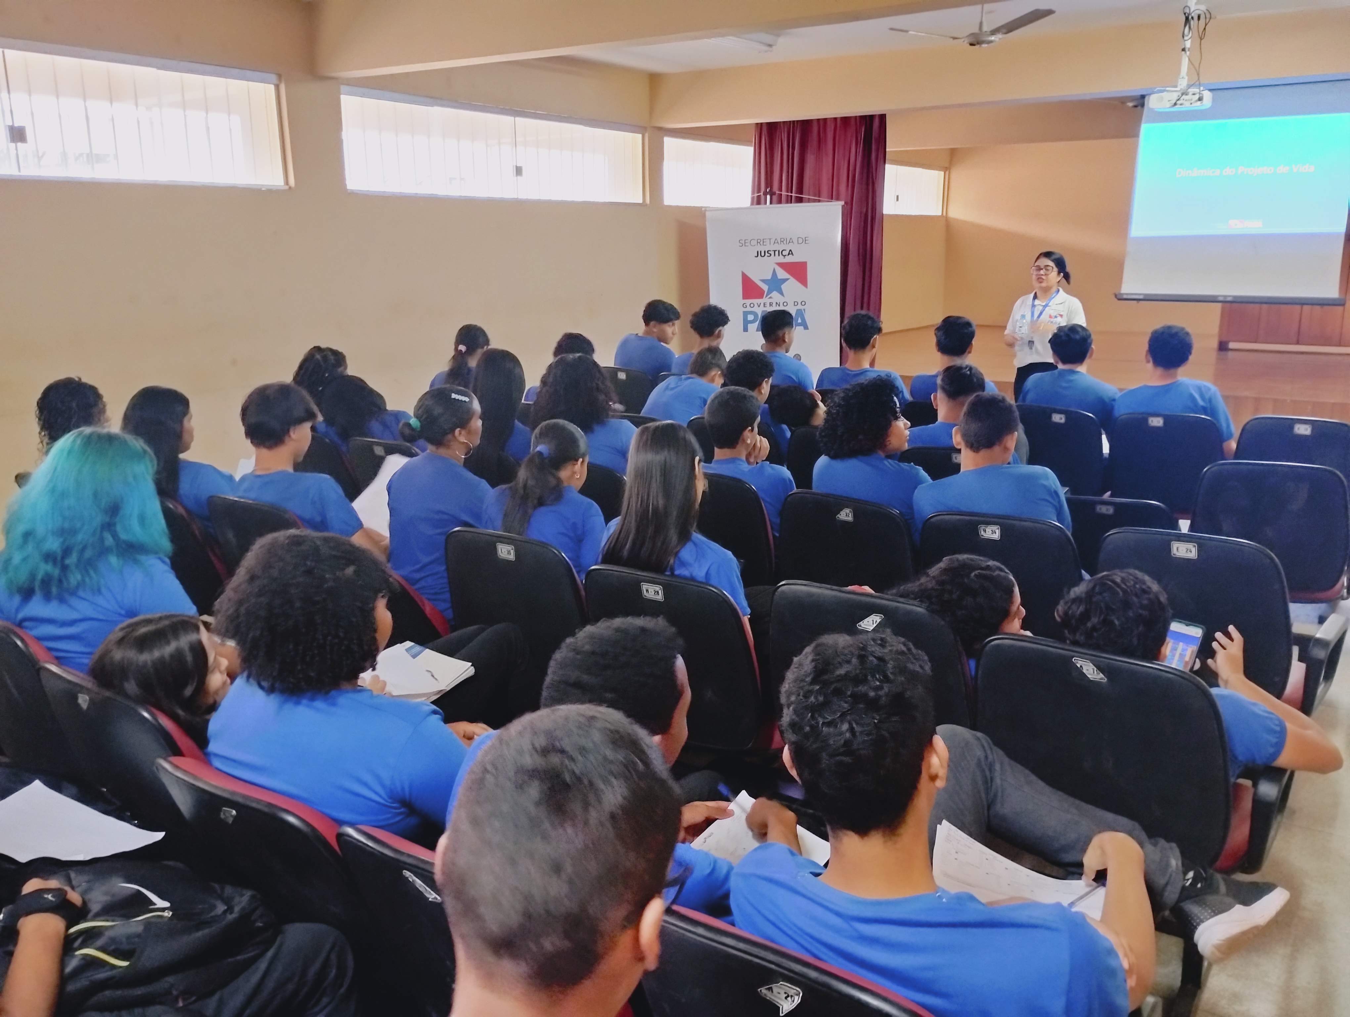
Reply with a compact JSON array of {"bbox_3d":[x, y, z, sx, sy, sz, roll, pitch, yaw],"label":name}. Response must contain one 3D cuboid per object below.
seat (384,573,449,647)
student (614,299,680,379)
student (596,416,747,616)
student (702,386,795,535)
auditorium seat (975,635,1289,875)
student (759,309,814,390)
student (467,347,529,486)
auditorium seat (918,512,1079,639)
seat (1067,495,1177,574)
[{"bbox_3d":[-0.755,0.405,3.626,0.560,0.870,0.620,8,16,31],"label":"seat"},{"bbox_3d":[-0.067,-0.720,7.272,0.480,1.320,0.740,10,17,38],"label":"student"},{"bbox_3d":[0.210,0.318,3.181,0.460,1.235,0.740,8,16,31],"label":"student"},{"bbox_3d":[0.368,0.089,4.220,0.480,1.190,0.780,8,16,31],"label":"student"},{"bbox_3d":[1.017,0.656,2.543,0.560,0.870,0.620,8,16,31],"label":"auditorium seat"},{"bbox_3d":[0.714,-0.511,6.284,0.460,1.265,0.750,9,17,34],"label":"student"},{"bbox_3d":[-0.575,-0.065,4.610,0.460,1.237,0.750,8,17,32],"label":"student"},{"bbox_3d":[1.083,0.392,3.498,0.550,0.890,0.650,7,16,30],"label":"auditorium seat"},{"bbox_3d":[1.736,0.230,4.414,0.530,0.716,0.620,8,16,31],"label":"seat"}]

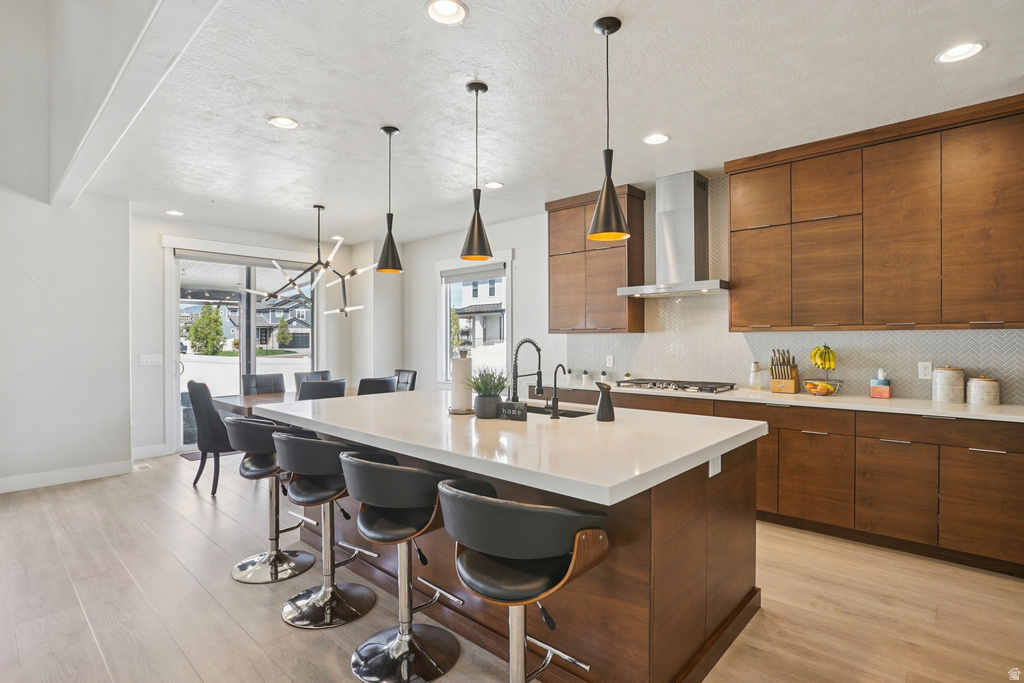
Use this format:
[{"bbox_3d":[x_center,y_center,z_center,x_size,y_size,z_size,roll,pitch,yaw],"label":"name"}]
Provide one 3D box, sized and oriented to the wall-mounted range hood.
[{"bbox_3d":[1.464,-0.928,4.492,0.910,1.040,0.530,0,1,43],"label":"wall-mounted range hood"}]

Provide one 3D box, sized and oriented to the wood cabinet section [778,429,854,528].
[{"bbox_3d":[2.249,0.916,3.687,0.455,0.603,0.581,0,0,42],"label":"wood cabinet section"}]

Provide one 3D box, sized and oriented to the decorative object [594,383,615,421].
[{"bbox_3d":[0.488,0.316,2.676,0.102,0.193,0.093,0,0,18],"label":"decorative object"}]

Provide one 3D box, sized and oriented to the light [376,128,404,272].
[{"bbox_3d":[-0.802,-0.934,3.377,0.180,0.965,0.180,0,0,0],"label":"light"}]

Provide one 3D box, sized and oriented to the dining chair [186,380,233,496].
[{"bbox_3d":[-2.598,0.855,4.770,0.470,0.980,0.600,0,1,43],"label":"dining chair"}]

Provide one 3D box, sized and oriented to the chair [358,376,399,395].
[{"bbox_3d":[-1.490,0.836,5.220,0.590,0.965,0.460,0,0,42],"label":"chair"}]

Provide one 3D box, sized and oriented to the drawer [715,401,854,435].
[{"bbox_3d":[2.052,0.534,3.805,0.917,0.165,0.480,0,1,43],"label":"drawer"}]

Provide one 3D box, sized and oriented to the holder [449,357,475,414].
[{"bbox_3d":[-0.288,0.231,2.944,0.148,0.366,0.148,0,0,0],"label":"holder"}]

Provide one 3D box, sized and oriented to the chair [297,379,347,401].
[{"bbox_3d":[-1.881,0.823,4.771,0.600,0.950,0.460,0,0,43],"label":"chair"}]

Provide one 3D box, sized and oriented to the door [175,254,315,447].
[{"bbox_3d":[-3.339,0.102,6.595,0.120,2.360,1.760,0,0,43],"label":"door"}]

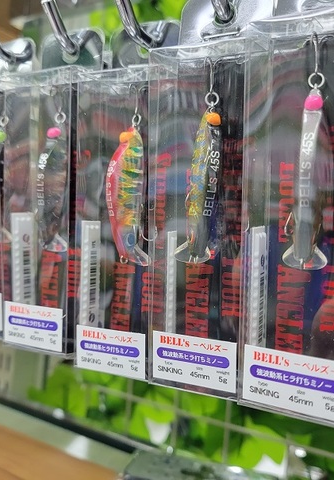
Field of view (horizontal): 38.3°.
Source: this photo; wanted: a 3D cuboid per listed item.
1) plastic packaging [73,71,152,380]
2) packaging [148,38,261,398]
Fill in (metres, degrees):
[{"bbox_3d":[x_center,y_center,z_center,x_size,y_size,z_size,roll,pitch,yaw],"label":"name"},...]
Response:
[{"bbox_3d":[-0.015,-0.005,0.174,0.030,0.104,0.019,3,5,25],"label":"plastic packaging"},{"bbox_3d":[0.012,-0.006,0.153,0.030,0.104,0.019,3,6,25],"label":"packaging"}]

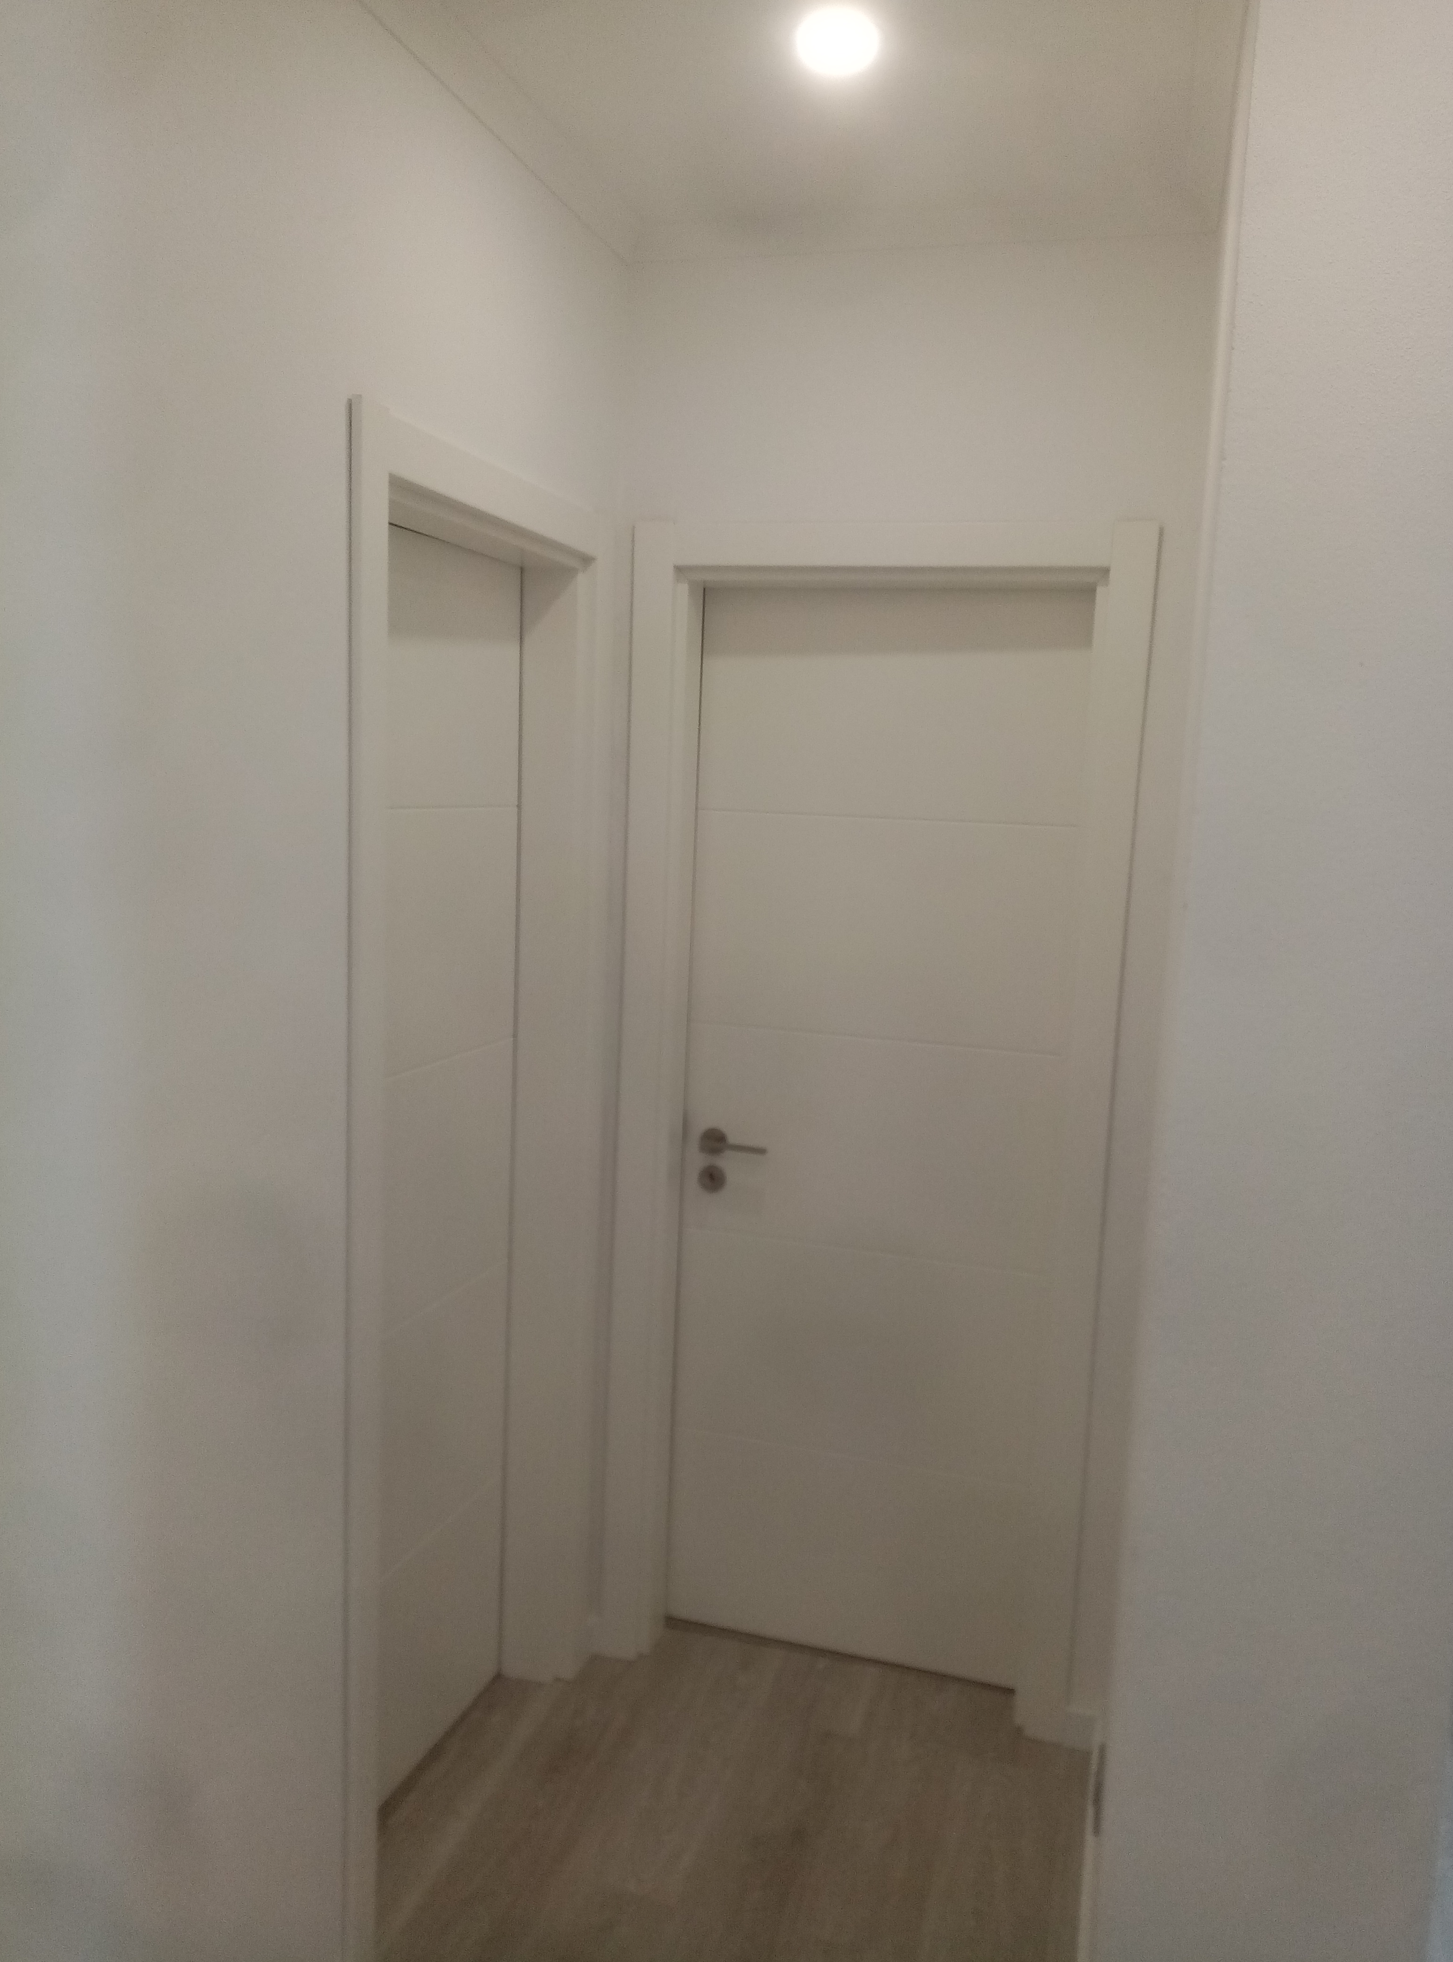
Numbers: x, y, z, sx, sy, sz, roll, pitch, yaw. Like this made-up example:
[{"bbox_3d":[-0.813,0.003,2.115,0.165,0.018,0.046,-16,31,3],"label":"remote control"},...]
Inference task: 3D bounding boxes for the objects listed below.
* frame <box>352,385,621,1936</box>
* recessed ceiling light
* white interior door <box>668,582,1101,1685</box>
[{"bbox_3d":[-0.424,0.299,2.307,0.150,2.120,0.836,5,8,17],"label":"frame"},{"bbox_3d":[0.139,-1.169,1.836,0.100,0.030,0.100,4,8,14],"label":"recessed ceiling light"},{"bbox_3d":[0.259,0.305,2.742,0.712,2.015,0.040,4,8,14],"label":"white interior door"}]

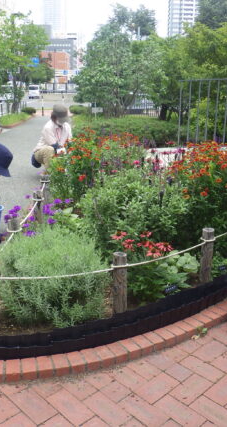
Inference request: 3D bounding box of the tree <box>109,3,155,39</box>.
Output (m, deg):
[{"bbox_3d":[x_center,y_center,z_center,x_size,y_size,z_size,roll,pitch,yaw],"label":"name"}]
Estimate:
[{"bbox_3d":[1.642,-14.690,42.000,4.600,9.000,4.600,2,15,0],"label":"tree"}]

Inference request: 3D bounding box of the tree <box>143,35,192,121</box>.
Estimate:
[{"bbox_3d":[2.405,-6.057,20.500,2.400,3.800,2.400,2,15,0],"label":"tree"}]

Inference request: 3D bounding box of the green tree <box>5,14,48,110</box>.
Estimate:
[{"bbox_3d":[-4.250,-7.053,21.500,2.400,4.600,2.400,2,15,0],"label":"green tree"}]

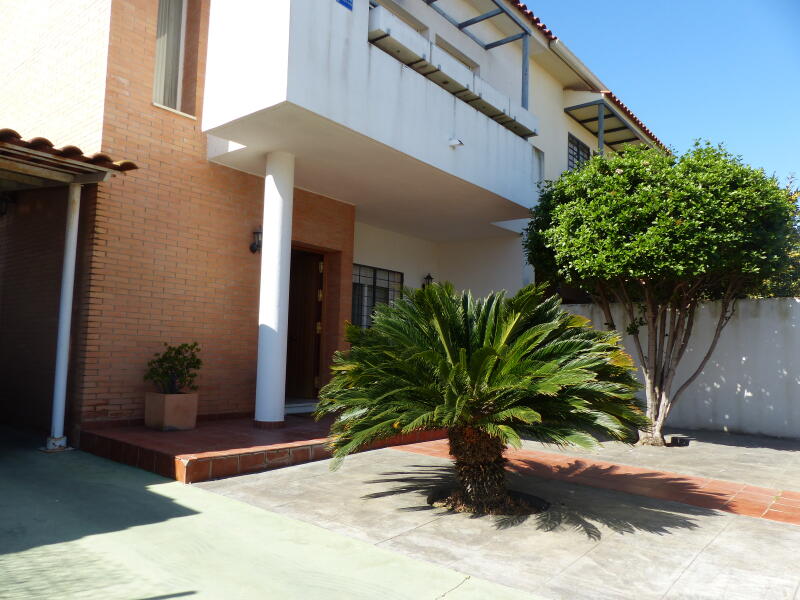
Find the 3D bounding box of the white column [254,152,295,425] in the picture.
[{"bbox_3d":[-1.379,-0.126,6.422,0.302,3.017,0.302,1,-5,0],"label":"white column"}]

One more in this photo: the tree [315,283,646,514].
[{"bbox_3d":[0.595,0.665,4.094,2.171,1.516,2.171,-2,-6,40],"label":"tree"}]

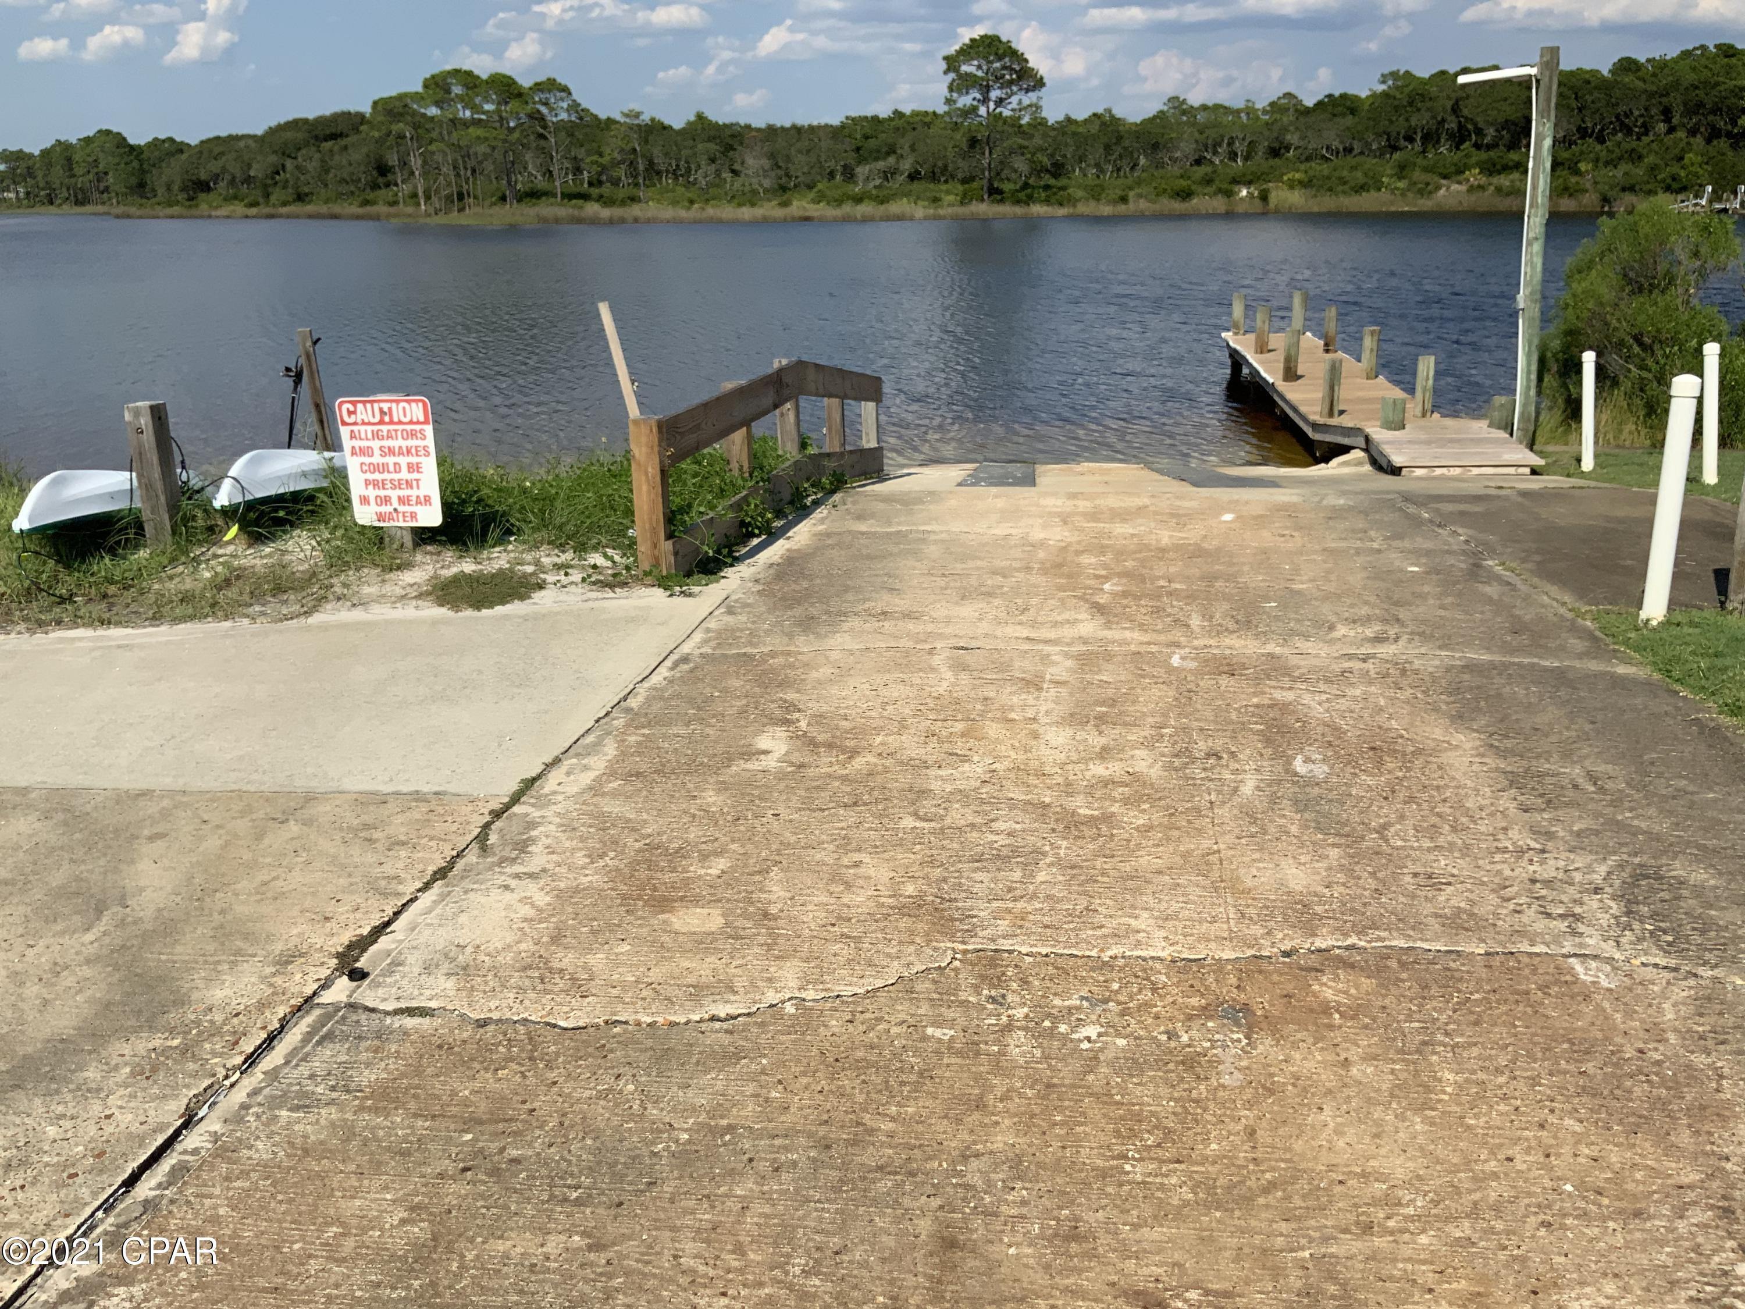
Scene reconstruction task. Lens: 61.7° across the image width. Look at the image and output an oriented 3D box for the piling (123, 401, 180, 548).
[{"bbox_3d":[-3.746,-0.934,7.659,0.140,0.755,0.140,1,18,5],"label":"piling"}]

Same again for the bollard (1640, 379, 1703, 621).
[{"bbox_3d":[3.222,-0.618,5.907,0.100,1.010,0.100,-2,18,0],"label":"bollard"}]

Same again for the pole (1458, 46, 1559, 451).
[{"bbox_3d":[5.344,-3.359,12.547,0.820,3.380,0.160,2,19,20],"label":"pole"}]

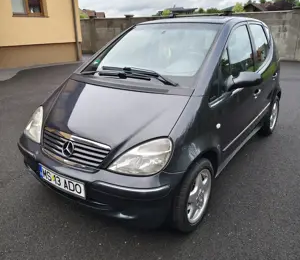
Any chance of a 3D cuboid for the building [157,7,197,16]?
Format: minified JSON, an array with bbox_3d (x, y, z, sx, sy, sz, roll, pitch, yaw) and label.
[{"bbox_3d":[5.698,-23.465,60.366,10.000,5.872,9.000,1,20,5],"label":"building"}]

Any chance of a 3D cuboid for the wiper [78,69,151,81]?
[{"bbox_3d":[-0.342,-0.501,2.489,0.860,0.080,0.100,15,25,37],"label":"wiper"}]

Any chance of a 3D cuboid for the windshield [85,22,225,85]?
[{"bbox_3d":[0.037,-0.769,2.653,1.270,0.120,0.994,13,54,33],"label":"windshield"}]

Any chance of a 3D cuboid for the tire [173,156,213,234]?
[{"bbox_3d":[0.310,0.484,2.148,0.195,0.578,0.578,13,24,33],"label":"tire"}]

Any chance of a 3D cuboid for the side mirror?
[{"bbox_3d":[0.765,-0.387,2.235,0.220,0.165,0.180,13,24,33],"label":"side mirror"}]

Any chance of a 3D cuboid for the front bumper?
[{"bbox_3d":[-0.545,0.361,2.171,1.660,0.410,0.400,13,24,33],"label":"front bumper"}]

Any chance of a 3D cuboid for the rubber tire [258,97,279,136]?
[{"bbox_3d":[1.696,-0.204,4.013,0.195,0.578,0.578,13,24,33],"label":"rubber tire"}]

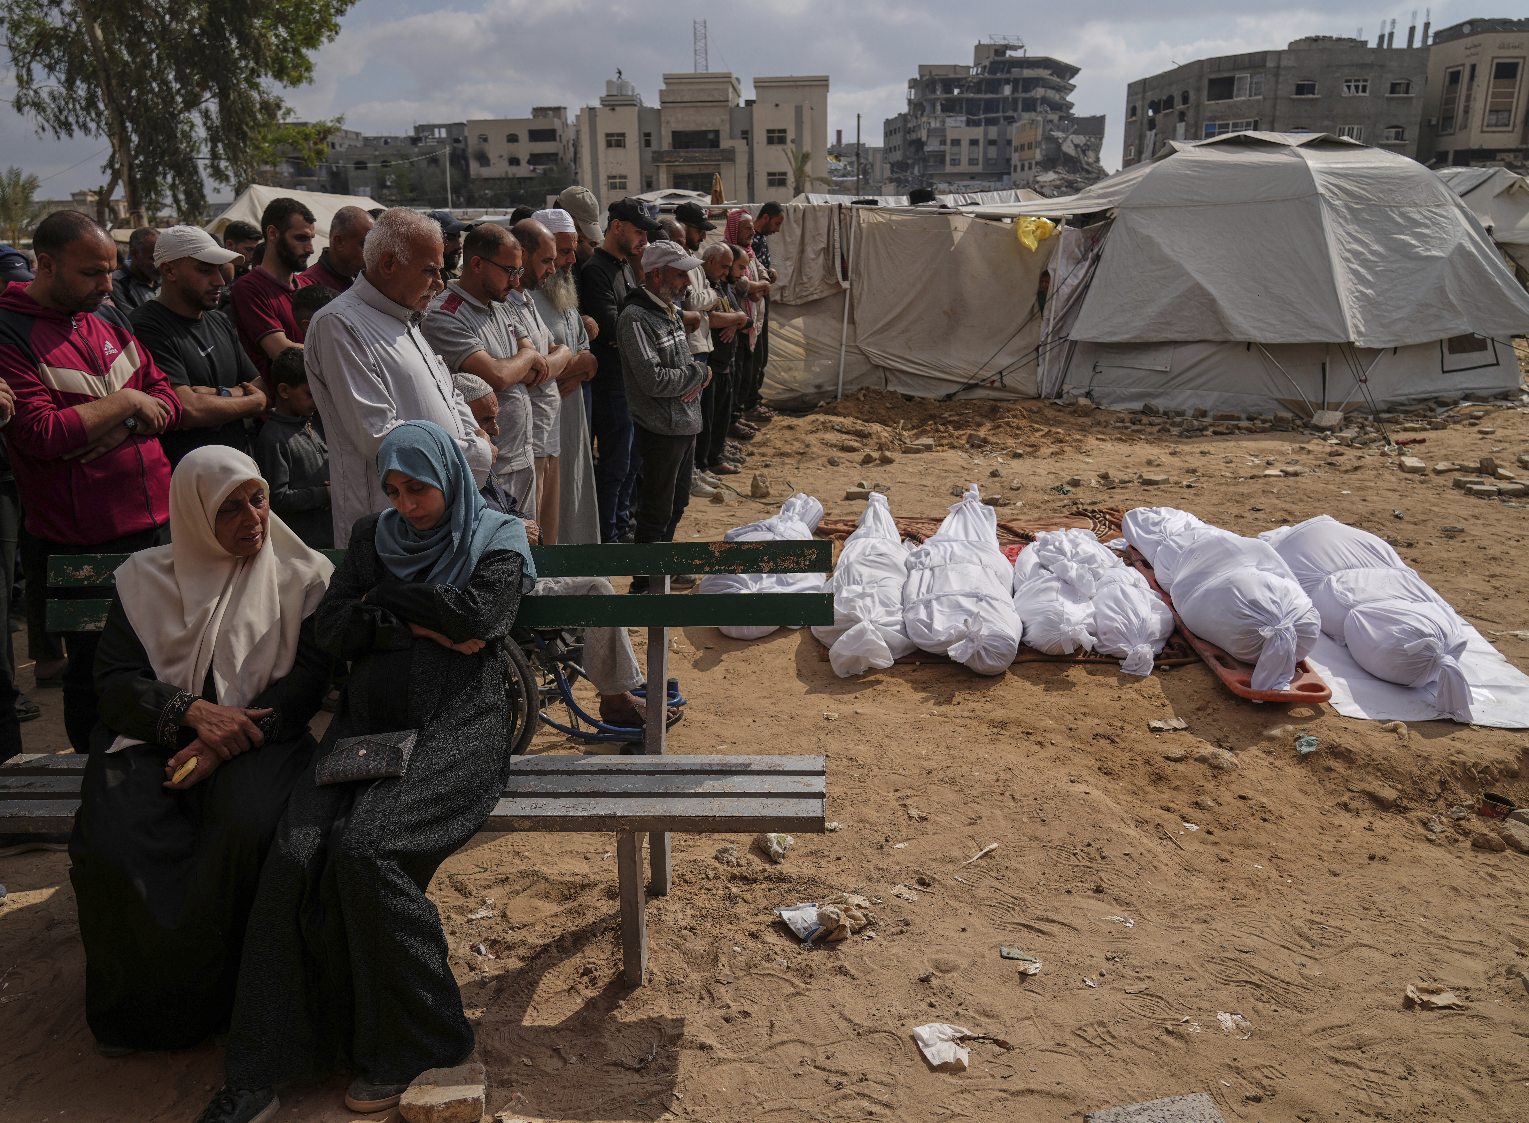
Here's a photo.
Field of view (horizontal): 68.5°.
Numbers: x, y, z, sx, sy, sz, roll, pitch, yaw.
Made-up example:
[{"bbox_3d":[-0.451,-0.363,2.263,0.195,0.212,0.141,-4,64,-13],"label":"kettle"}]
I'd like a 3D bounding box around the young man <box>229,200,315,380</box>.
[{"bbox_3d":[-1.694,-0.398,4.100,0.360,1.760,0.500,2,17,10],"label":"young man"}]

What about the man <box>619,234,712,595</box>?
[{"bbox_3d":[-0.464,-0.646,5.110,0.380,1.620,0.500,3,17,11],"label":"man"}]

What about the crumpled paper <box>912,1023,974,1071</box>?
[{"bbox_3d":[0.372,1.014,2.345,0.130,0.045,0.110,-1,17,0],"label":"crumpled paper"}]

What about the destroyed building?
[{"bbox_3d":[37.800,-72.510,186.009,33.500,24.000,22.000,2,17,6],"label":"destroyed building"}]

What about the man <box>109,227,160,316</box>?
[{"bbox_3d":[-2.800,-0.695,5.273,0.380,1.700,0.520,3,17,8],"label":"man"}]

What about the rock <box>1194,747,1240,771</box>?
[{"bbox_3d":[1.441,0.625,3.570,0.140,0.060,0.100,-1,17,0],"label":"rock"}]

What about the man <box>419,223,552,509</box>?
[{"bbox_3d":[-0.904,-0.240,3.782,0.370,1.690,0.500,4,17,16],"label":"man"}]

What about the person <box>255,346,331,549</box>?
[{"bbox_3d":[-1.490,-0.020,3.720,0.280,1.320,0.380,1,17,8],"label":"person"}]

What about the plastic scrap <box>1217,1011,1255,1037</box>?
[{"bbox_3d":[1.036,1.020,2.478,0.090,0.022,0.055,14,22,39],"label":"plastic scrap"}]

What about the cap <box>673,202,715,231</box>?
[{"bbox_3d":[-0.401,-1.966,6.400,0.270,0.140,0.180,16,20,10],"label":"cap"}]

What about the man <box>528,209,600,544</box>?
[{"bbox_3d":[-0.868,-0.538,4.654,0.380,1.730,0.520,4,17,16],"label":"man"}]

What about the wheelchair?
[{"bbox_3d":[-0.787,0.201,3.580,1.050,0.920,0.630,2,17,8],"label":"wheelchair"}]

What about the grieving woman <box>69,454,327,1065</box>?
[{"bbox_3d":[-1.208,0.382,2.470,0.560,1.210,0.670,-5,18,-14],"label":"grieving woman"}]

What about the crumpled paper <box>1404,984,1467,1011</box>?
[{"bbox_3d":[1.487,0.968,2.491,0.125,0.032,0.080,-1,16,0],"label":"crumpled paper"}]

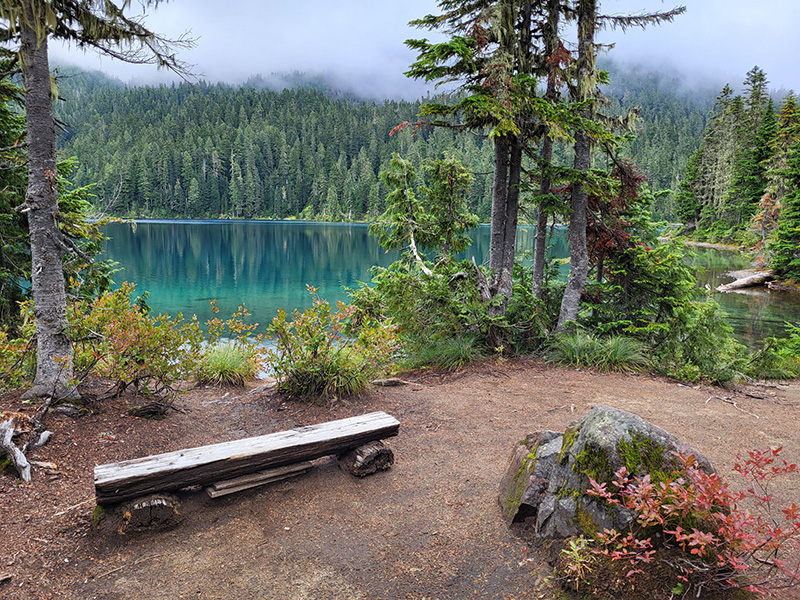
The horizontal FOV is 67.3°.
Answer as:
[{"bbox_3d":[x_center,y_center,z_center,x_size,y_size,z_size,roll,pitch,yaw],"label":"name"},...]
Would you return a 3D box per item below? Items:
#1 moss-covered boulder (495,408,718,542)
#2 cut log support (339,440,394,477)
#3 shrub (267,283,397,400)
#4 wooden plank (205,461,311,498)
[{"bbox_3d":[1.180,0.906,3.519,1.140,0.560,0.920,3,8,19],"label":"moss-covered boulder"},{"bbox_3d":[-0.246,1.009,4.053,0.240,0.180,0.380,-5,9,-30],"label":"cut log support"},{"bbox_3d":[-0.630,0.367,5.756,1.220,1.020,0.980,-1,8,-7],"label":"shrub"},{"bbox_3d":[-0.896,1.097,3.816,0.680,0.070,0.150,-6,10,-36],"label":"wooden plank"}]

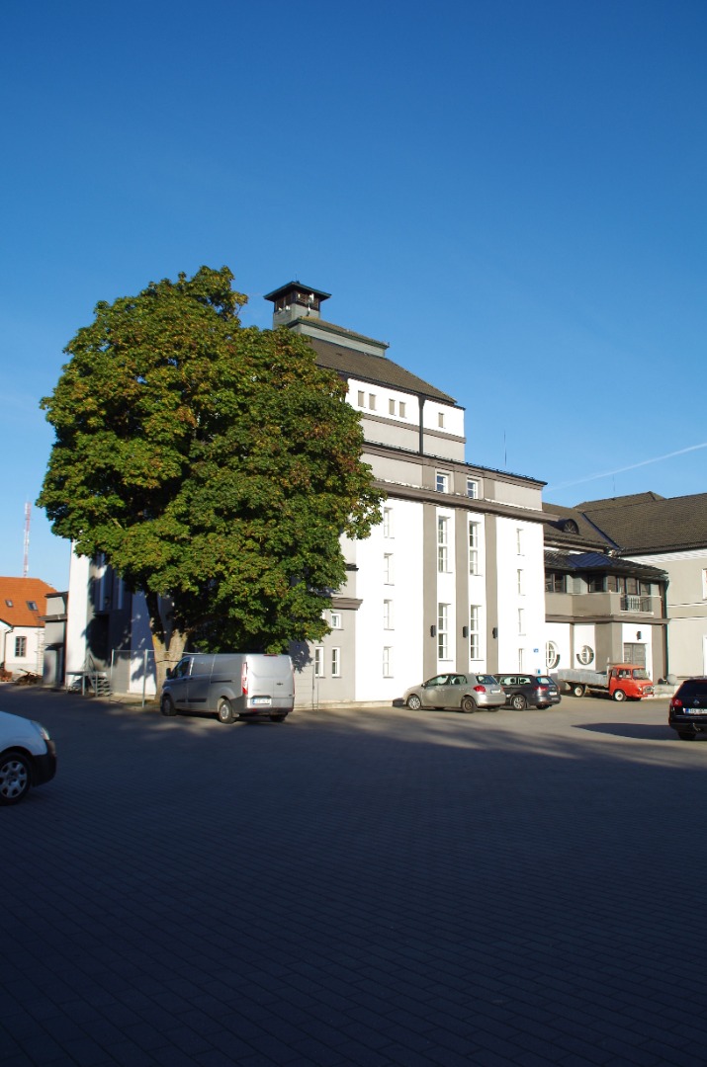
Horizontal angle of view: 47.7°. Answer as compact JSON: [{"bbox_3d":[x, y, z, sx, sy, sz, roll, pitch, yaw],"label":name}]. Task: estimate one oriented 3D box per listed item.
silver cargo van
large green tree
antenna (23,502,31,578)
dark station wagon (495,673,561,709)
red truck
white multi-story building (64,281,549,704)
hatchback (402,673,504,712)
[{"bbox_3d":[-4.197,4.924,25.536,2.030,2.020,5.300,9,-12,-41],"label":"silver cargo van"},{"bbox_3d":[-5.572,-2.123,31.301,13.400,17.700,12.300,1,-9,0],"label":"large green tree"},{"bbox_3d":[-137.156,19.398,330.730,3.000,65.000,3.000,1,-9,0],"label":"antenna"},{"bbox_3d":[6.660,6.729,34.386,1.820,1.500,4.700,8,-12,-40],"label":"dark station wagon"},{"bbox_3d":[13.098,7.699,41.333,1.860,1.920,4.650,8,-12,-40],"label":"red truck"},{"bbox_3d":[-3.533,-2.780,45.576,16.900,23.500,23.000,8,-11,-38],"label":"white multi-story building"},{"bbox_3d":[3.936,6.241,31.521,4.220,1.500,1.770,-8,-13,44],"label":"hatchback"}]

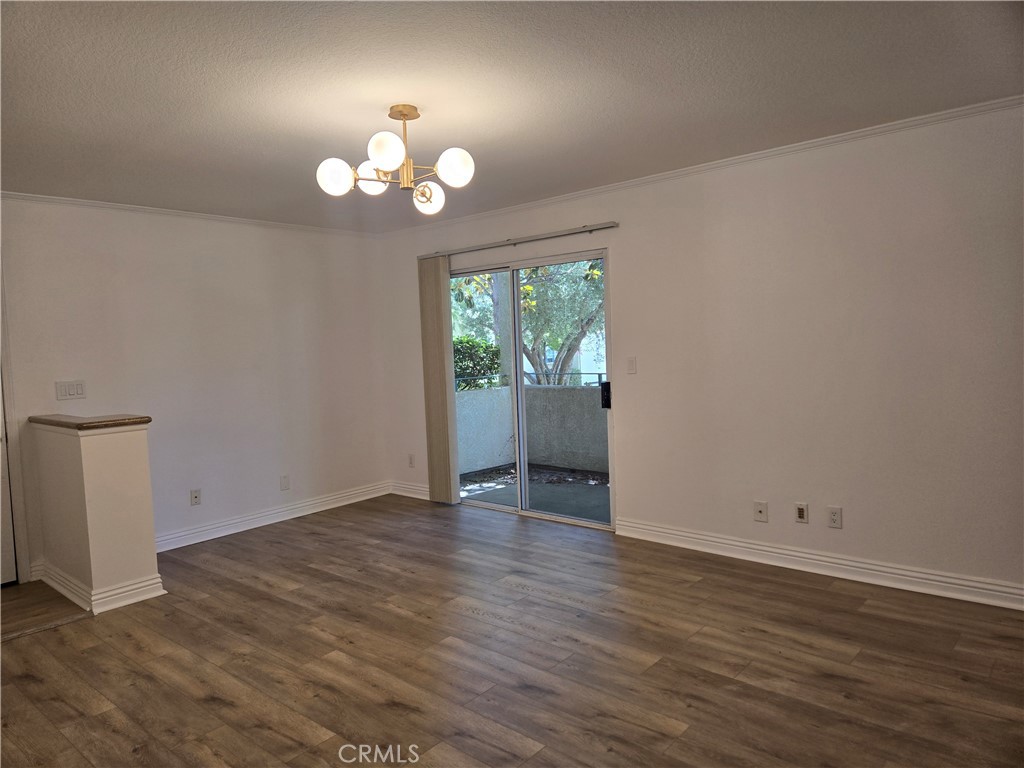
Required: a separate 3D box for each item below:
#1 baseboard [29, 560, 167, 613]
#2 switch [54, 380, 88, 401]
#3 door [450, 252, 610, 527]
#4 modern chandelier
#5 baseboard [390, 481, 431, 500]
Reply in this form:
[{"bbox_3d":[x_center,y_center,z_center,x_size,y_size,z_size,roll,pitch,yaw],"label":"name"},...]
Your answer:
[{"bbox_3d":[-2.527,1.180,4.190,0.980,0.136,0.420,1,5,41],"label":"baseboard"},{"bbox_3d":[-2.898,0.043,4.477,0.010,0.117,0.163,1,5,41],"label":"switch"},{"bbox_3d":[0.065,0.056,5.380,1.760,2.010,0.100,1,5,41],"label":"door"},{"bbox_3d":[-0.467,-1.012,3.007,0.730,0.400,0.690,1,5,41],"label":"modern chandelier"},{"bbox_3d":[-0.921,0.984,6.290,0.610,0.127,0.020,1,5,41],"label":"baseboard"}]

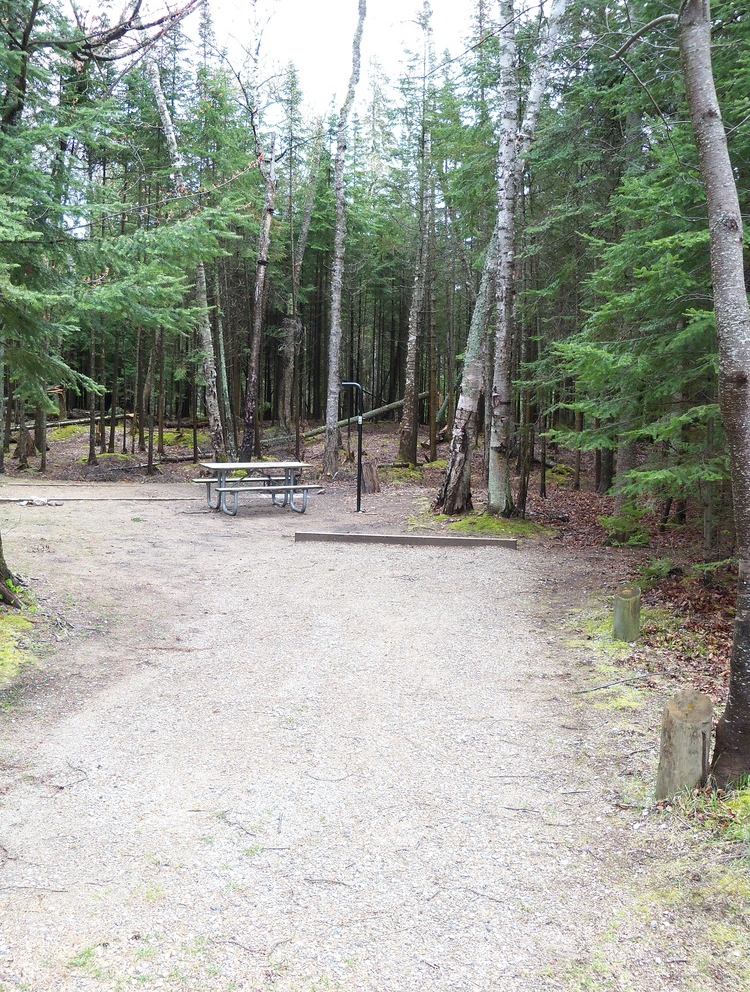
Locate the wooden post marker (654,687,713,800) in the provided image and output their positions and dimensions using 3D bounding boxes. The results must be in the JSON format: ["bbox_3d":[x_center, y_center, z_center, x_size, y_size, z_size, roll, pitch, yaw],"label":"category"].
[{"bbox_3d":[1.305,1.041,4.279,0.208,0.397,0.220,3,6,17],"label":"wooden post marker"}]

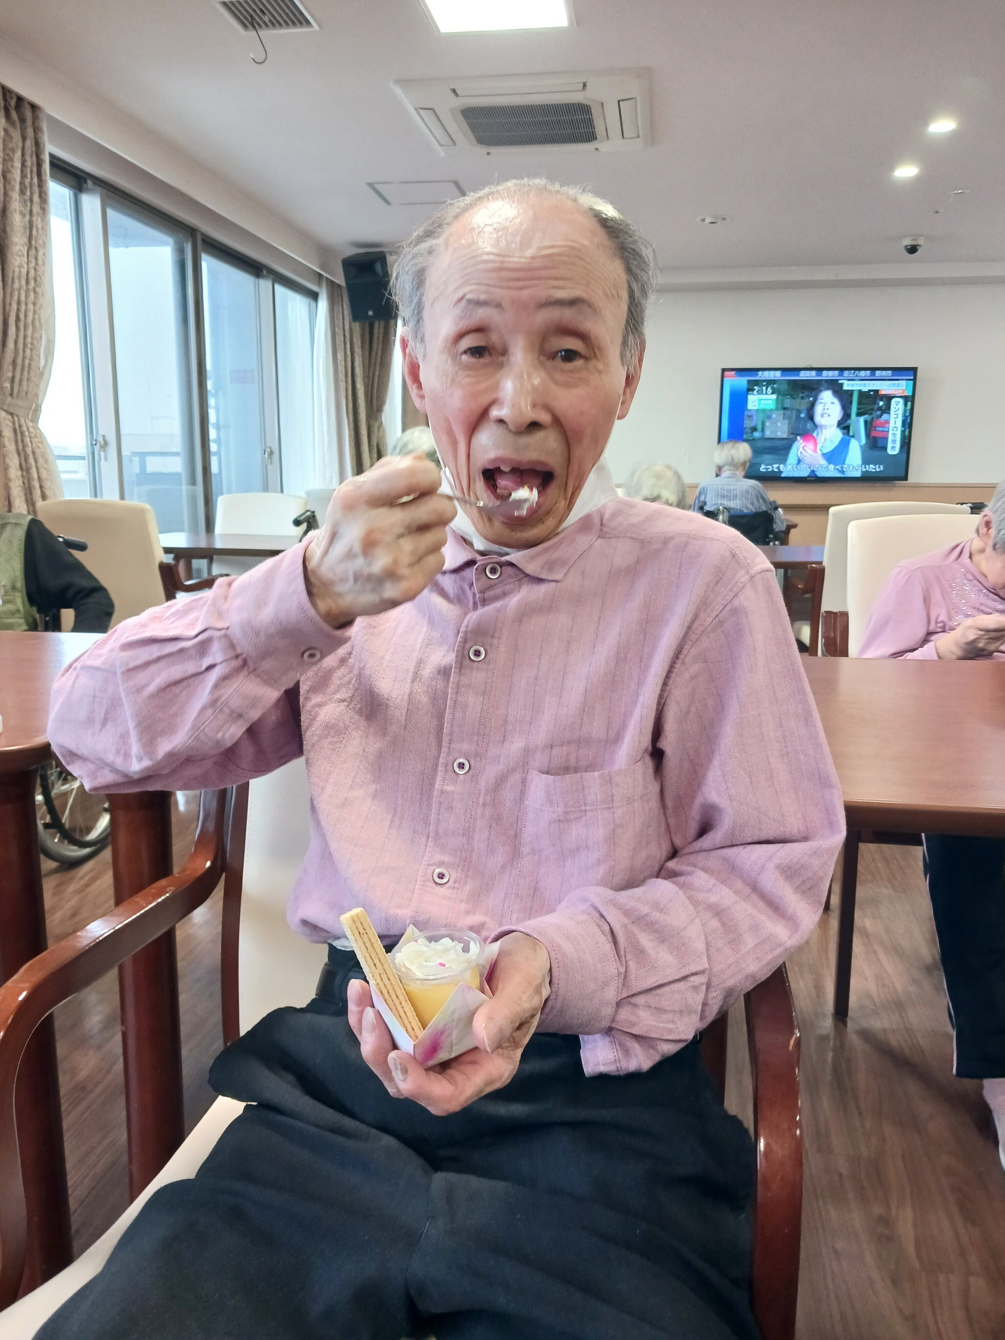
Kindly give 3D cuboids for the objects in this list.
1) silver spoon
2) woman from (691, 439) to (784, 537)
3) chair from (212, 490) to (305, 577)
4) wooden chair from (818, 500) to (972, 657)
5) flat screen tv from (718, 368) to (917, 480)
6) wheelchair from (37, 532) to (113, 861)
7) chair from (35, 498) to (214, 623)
[{"bbox_3d":[-0.032,-0.106,0.634,0.140,0.020,0.030,-9,14,-39],"label":"silver spoon"},{"bbox_3d":[1.292,-0.657,5.699,0.480,1.180,0.750,3,11,16],"label":"woman"},{"bbox_3d":[-1.350,-0.450,5.452,0.590,0.930,0.600,2,11,8],"label":"chair"},{"bbox_3d":[1.443,-0.179,4.079,0.590,0.930,0.600,2,11,7],"label":"wooden chair"},{"bbox_3d":[2.244,-1.770,7.540,1.355,0.785,0.070,2,11,8],"label":"flat screen tv"},{"bbox_3d":[-1.457,0.121,2.572,0.600,0.890,0.980,2,11,7],"label":"wheelchair"},{"bbox_3d":[-1.415,-0.203,4.160,0.590,0.930,0.600,3,11,12],"label":"chair"}]

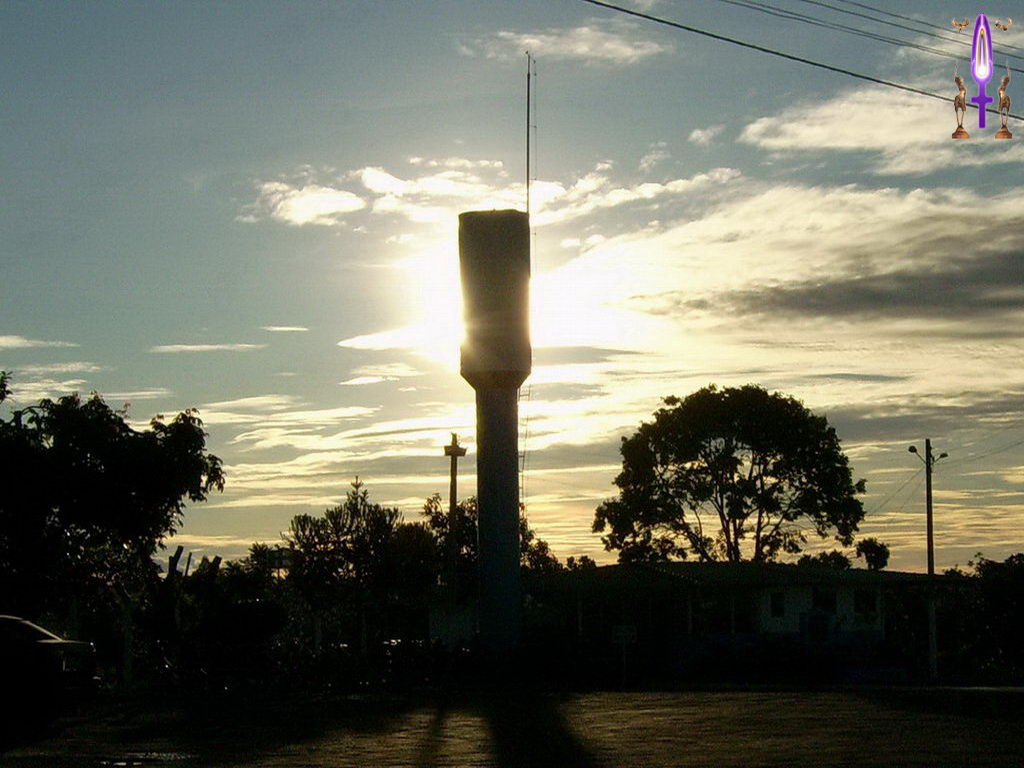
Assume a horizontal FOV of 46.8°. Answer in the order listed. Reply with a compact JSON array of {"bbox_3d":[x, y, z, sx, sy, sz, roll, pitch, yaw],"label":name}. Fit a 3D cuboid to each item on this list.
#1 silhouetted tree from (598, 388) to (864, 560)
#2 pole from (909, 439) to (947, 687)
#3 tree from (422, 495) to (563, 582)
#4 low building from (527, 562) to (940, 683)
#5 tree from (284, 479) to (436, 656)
[{"bbox_3d":[10.307,6.320,57.798,13.010,12.390,12.000,0,-10,0],"label":"silhouetted tree"},{"bbox_3d":[10.469,4.362,29.686,0.970,6.040,0.400,0,-10,0],"label":"pole"},{"bbox_3d":[-0.888,8.092,51.386,6.000,6.760,5.800,0,-10,0],"label":"tree"},{"bbox_3d":[7.225,8.031,42.233,13.230,3.430,8.500,0,-10,0],"label":"low building"},{"bbox_3d":[-5.315,6.499,41.518,5.190,6.380,4.800,0,-10,0],"label":"tree"}]

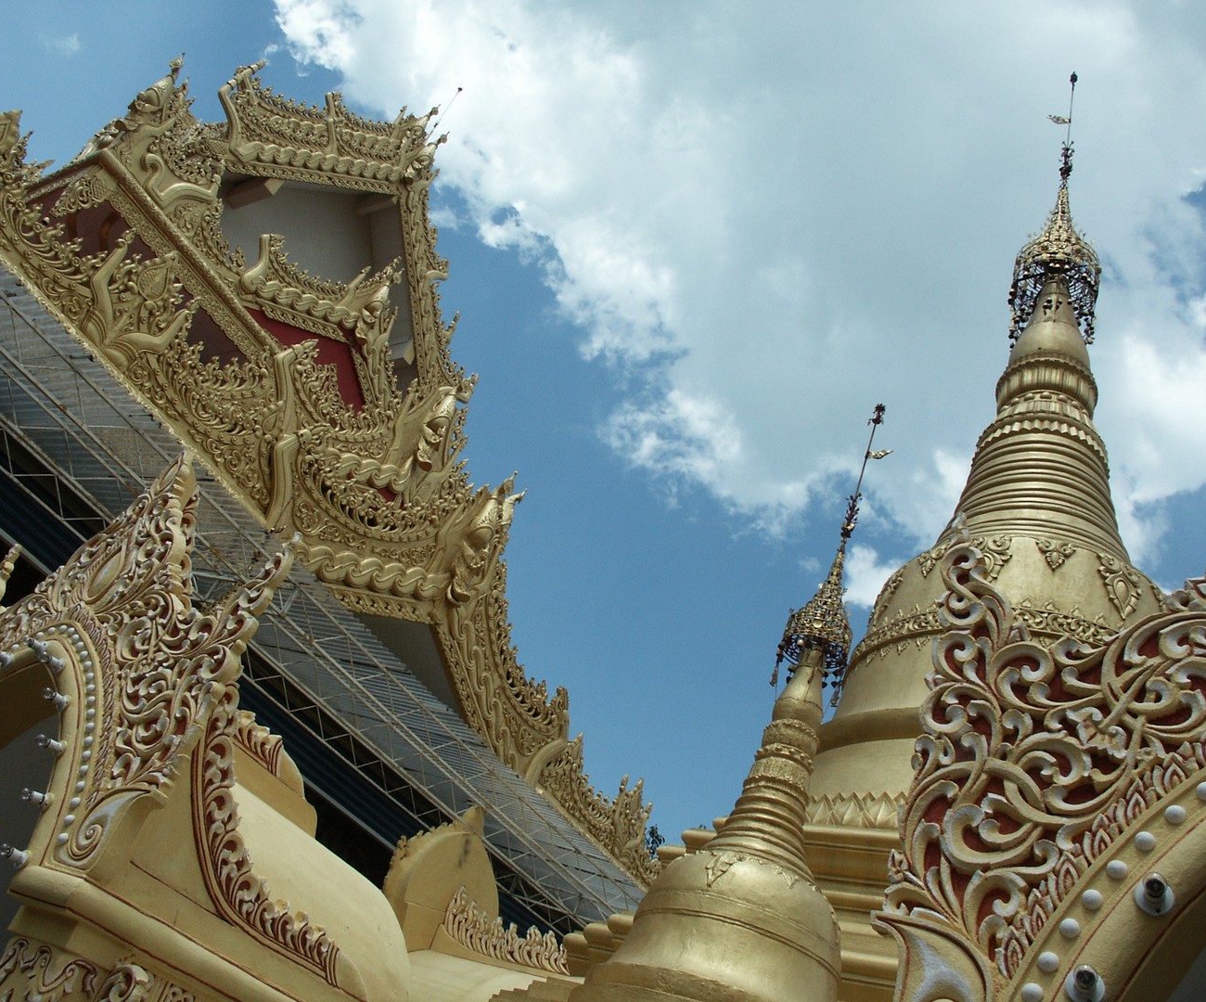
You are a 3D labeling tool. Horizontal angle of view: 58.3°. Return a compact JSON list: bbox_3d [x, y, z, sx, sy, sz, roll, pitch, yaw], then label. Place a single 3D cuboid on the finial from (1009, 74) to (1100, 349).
[{"bbox_3d":[6.841,-4.666,16.029,1.165,7.927,1.165,5,-45,22],"label":"finial"}]

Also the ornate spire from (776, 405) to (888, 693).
[{"bbox_3d":[1.149,0.145,5.135,0.308,1.934,0.308,14,-42,13],"label":"ornate spire"}]

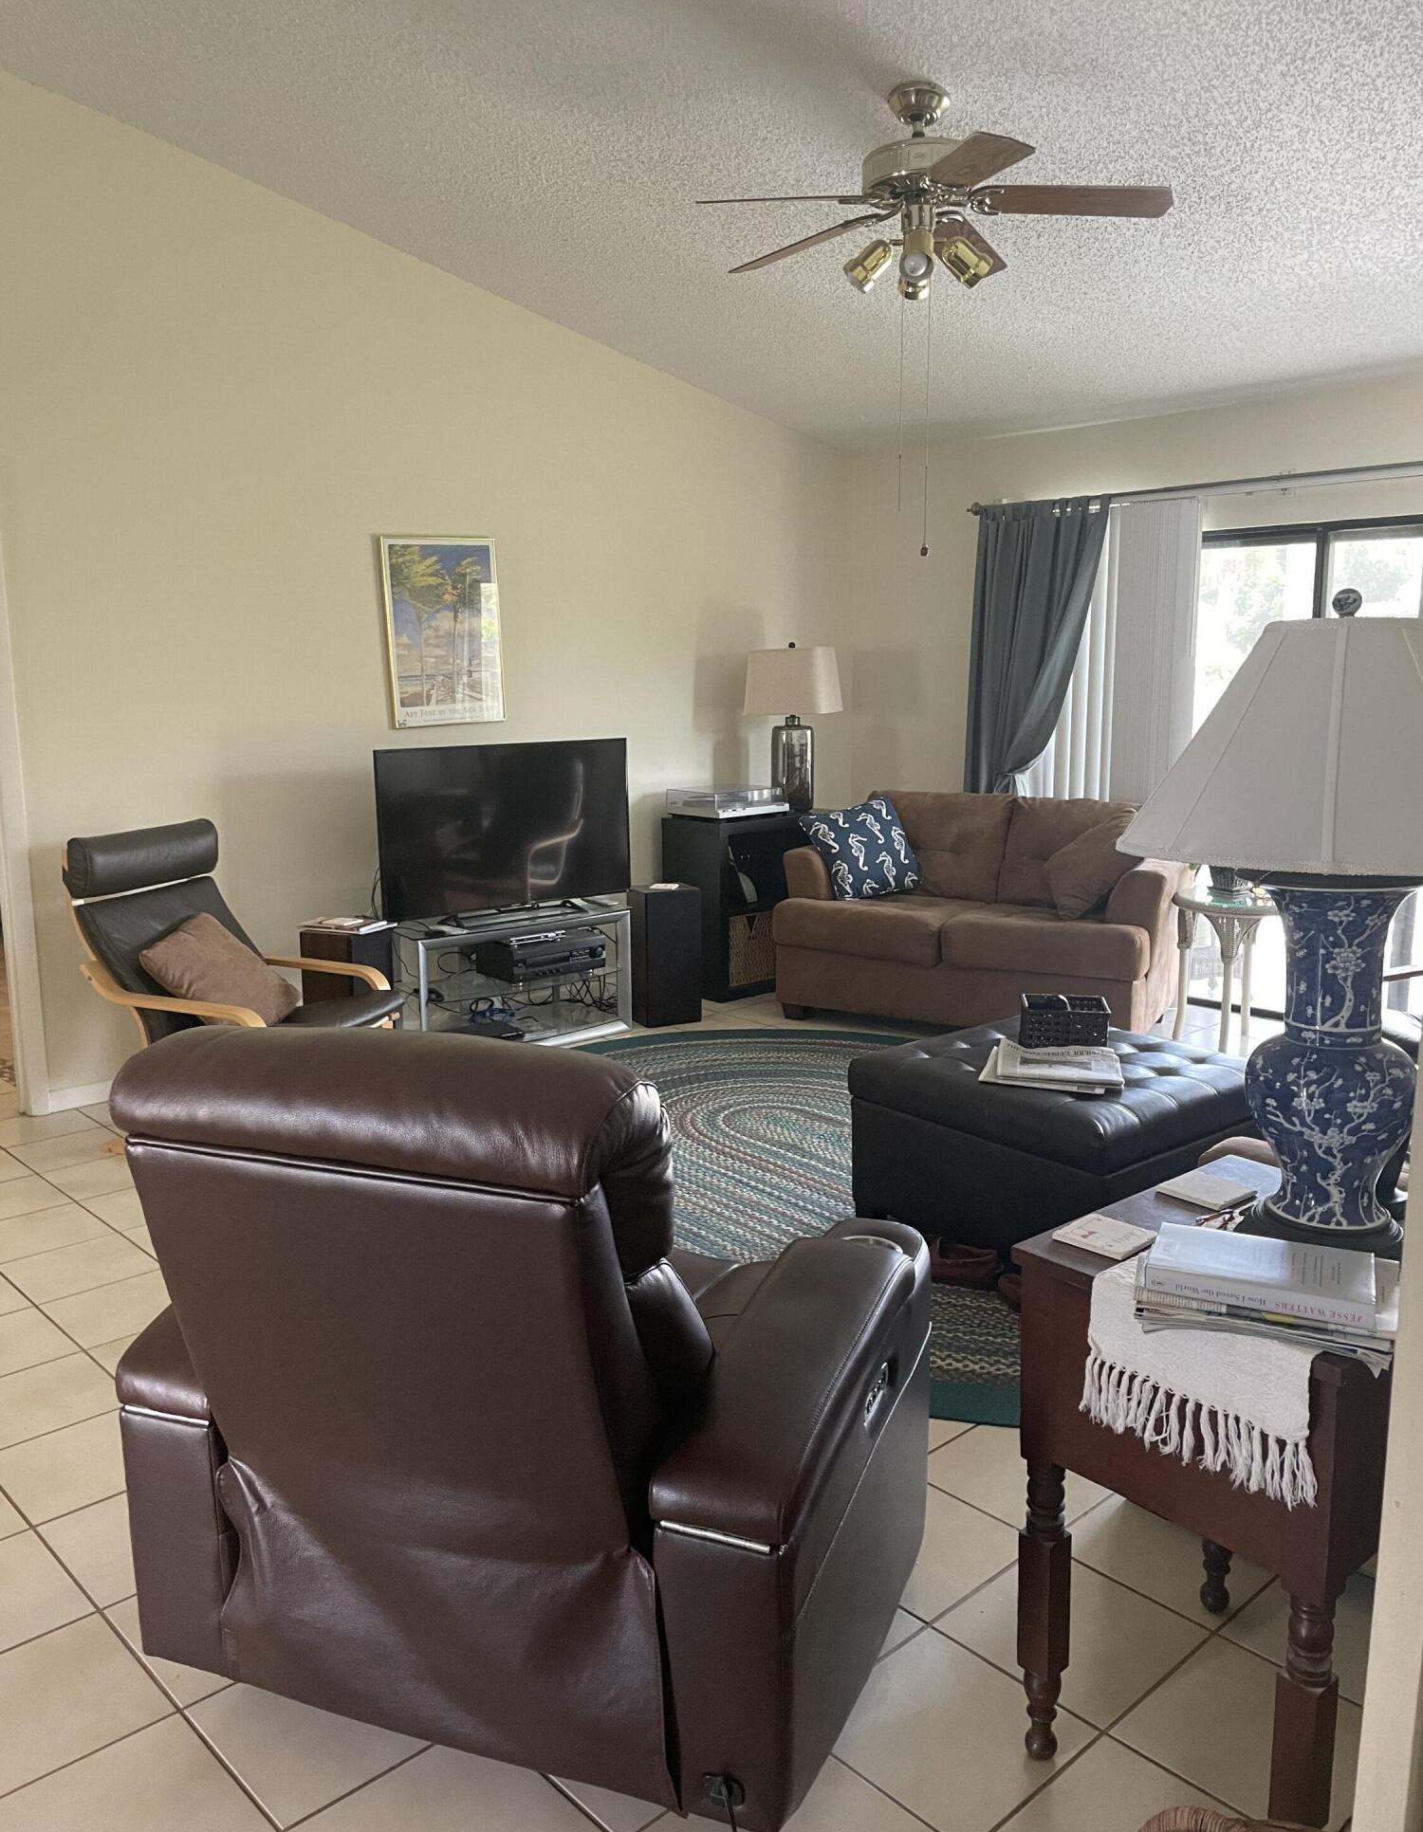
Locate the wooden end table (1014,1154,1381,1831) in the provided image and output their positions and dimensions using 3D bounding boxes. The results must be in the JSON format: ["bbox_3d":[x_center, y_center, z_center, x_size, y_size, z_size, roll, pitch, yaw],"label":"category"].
[{"bbox_3d":[0.734,0.776,1.897,0.545,0.720,0.435,-9,13,-42],"label":"wooden end table"}]

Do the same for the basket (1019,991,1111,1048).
[{"bbox_3d":[0.957,0.284,3.863,0.215,0.102,0.175,2,10,10],"label":"basket"}]

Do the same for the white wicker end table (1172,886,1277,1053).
[{"bbox_3d":[2.050,0.215,5.525,0.510,0.583,0.510,-9,13,-42],"label":"white wicker end table"}]

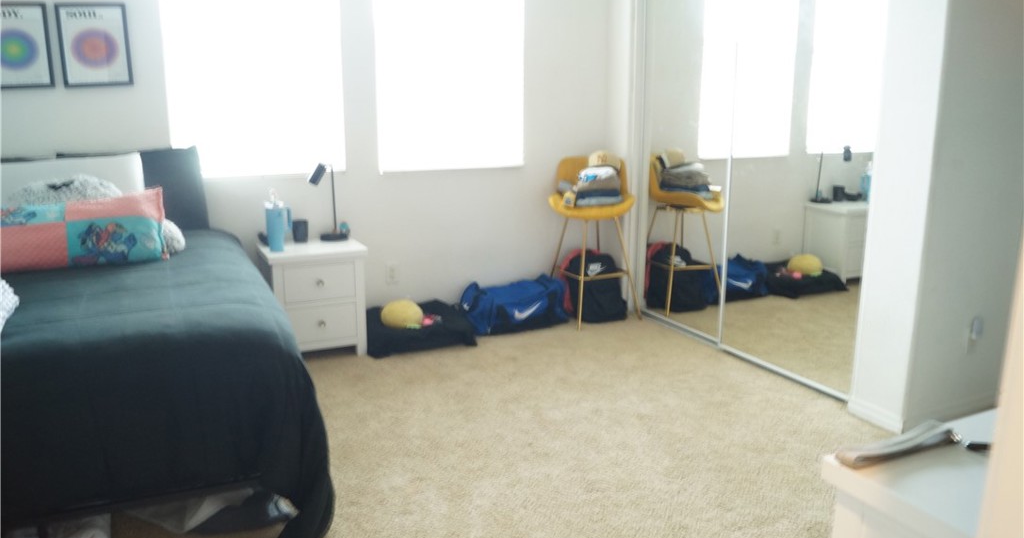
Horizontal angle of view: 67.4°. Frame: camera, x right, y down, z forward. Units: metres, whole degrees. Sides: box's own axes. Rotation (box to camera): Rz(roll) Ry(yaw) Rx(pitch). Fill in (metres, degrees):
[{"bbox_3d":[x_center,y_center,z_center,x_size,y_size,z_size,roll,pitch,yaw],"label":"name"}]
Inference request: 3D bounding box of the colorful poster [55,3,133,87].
[{"bbox_3d":[-2.125,-1.140,3.913,0.312,0.403,0.022,-6,13,-23],"label":"colorful poster"}]

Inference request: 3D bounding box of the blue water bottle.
[{"bbox_3d":[-1.282,-0.270,4.222,0.140,0.336,0.098,-6,13,-23],"label":"blue water bottle"}]

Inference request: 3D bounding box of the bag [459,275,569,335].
[{"bbox_3d":[0.027,0.217,4.932,0.695,0.289,0.322,-6,13,-23],"label":"bag"}]

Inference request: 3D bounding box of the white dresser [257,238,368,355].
[{"bbox_3d":[-1.115,0.177,4.382,0.521,0.607,0.401,-6,13,-23],"label":"white dresser"}]

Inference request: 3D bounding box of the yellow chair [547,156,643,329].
[{"bbox_3d":[0.527,-0.191,5.019,0.527,1.045,0.513,-7,14,-27],"label":"yellow chair"}]

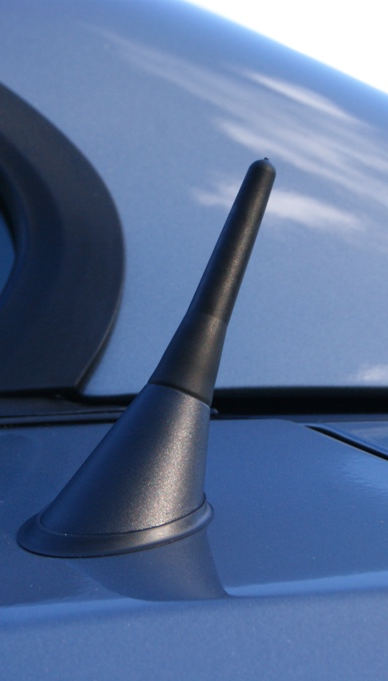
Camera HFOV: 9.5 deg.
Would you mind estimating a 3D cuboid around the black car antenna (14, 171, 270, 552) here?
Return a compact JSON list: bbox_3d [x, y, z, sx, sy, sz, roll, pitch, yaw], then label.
[{"bbox_3d":[-0.016,0.003,0.764,0.100,0.114,0.059,-10,17,-11],"label":"black car antenna"}]

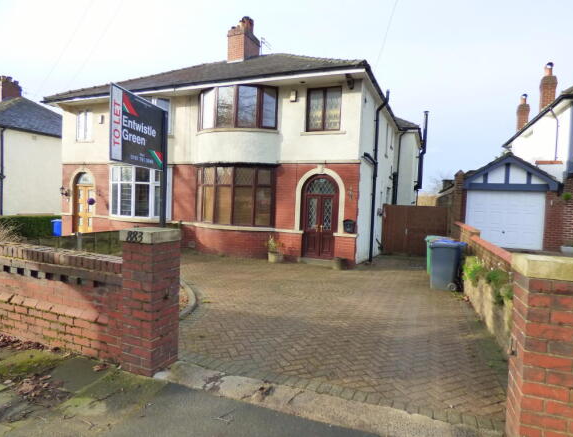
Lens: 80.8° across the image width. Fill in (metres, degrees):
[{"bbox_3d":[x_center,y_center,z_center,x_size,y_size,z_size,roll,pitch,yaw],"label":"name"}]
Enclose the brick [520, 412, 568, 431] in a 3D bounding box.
[{"bbox_3d":[1.486,1.163,1.979,0.215,0.075,0.105,3,4,19],"label":"brick"}]

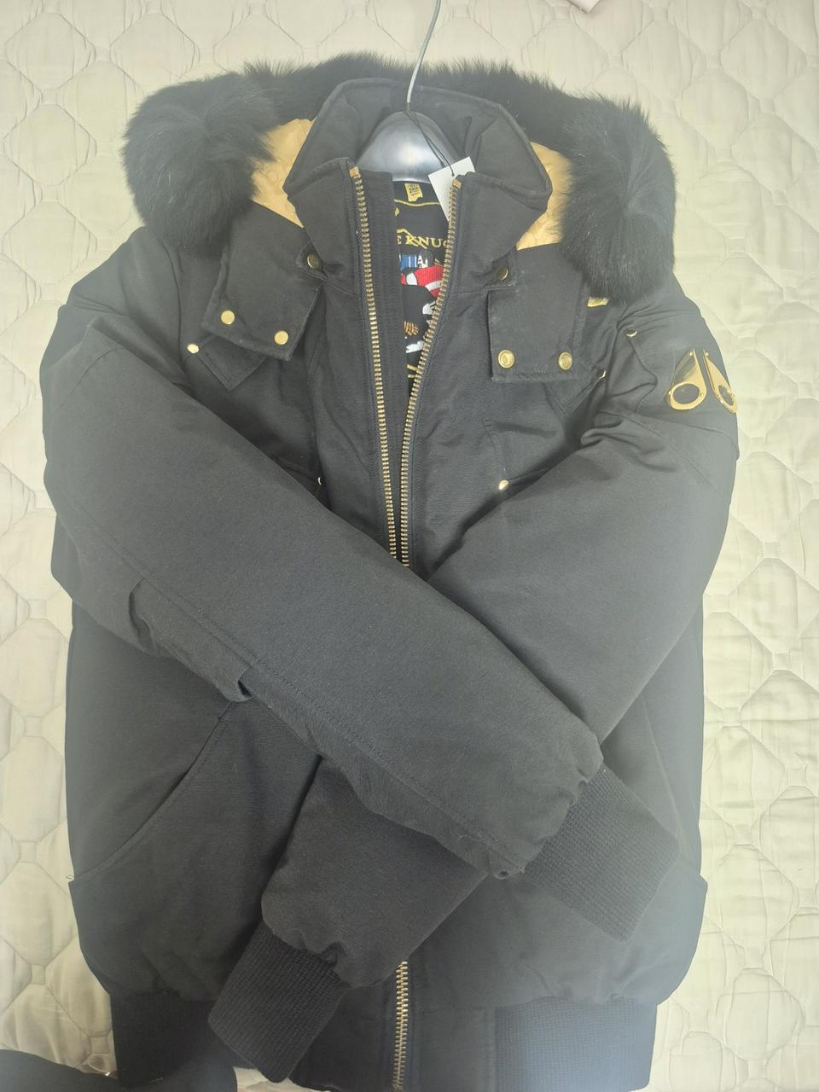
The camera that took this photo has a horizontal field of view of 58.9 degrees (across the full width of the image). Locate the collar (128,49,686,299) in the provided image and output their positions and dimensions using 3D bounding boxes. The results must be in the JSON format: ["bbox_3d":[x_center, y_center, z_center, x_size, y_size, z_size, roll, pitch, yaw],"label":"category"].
[{"bbox_3d":[-0.005,-0.338,0.650,0.505,0.165,0.290,0,82,-2],"label":"collar"}]

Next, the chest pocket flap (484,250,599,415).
[{"bbox_3d":[0.112,-0.179,0.600,0.097,0.034,0.137,2,82,-15],"label":"chest pocket flap"}]

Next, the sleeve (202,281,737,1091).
[{"bbox_3d":[0.083,0.096,0.585,0.210,0.145,0.710,37,82,4],"label":"sleeve"}]

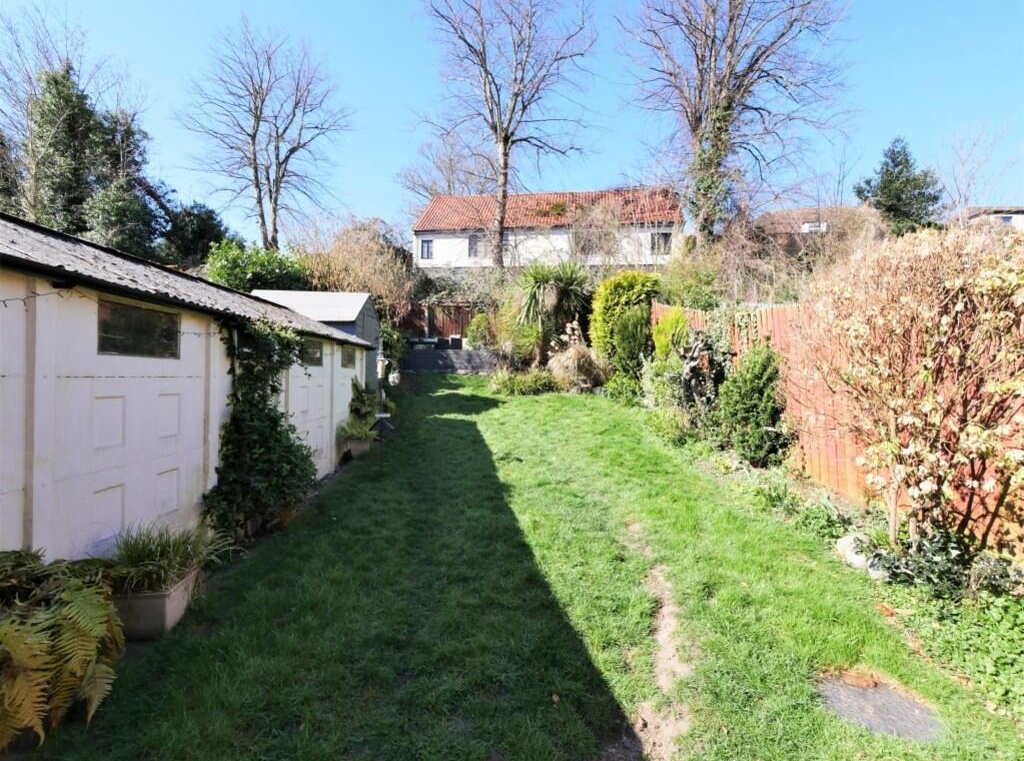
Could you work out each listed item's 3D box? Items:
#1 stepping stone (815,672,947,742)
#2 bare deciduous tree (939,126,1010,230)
[{"bbox_3d":[1.605,1.421,1.800,0.370,0.040,0.380,0,0,-27],"label":"stepping stone"},{"bbox_3d":[19.060,-6.811,17.000,2.500,7.000,2.500,0,0,-43],"label":"bare deciduous tree"}]

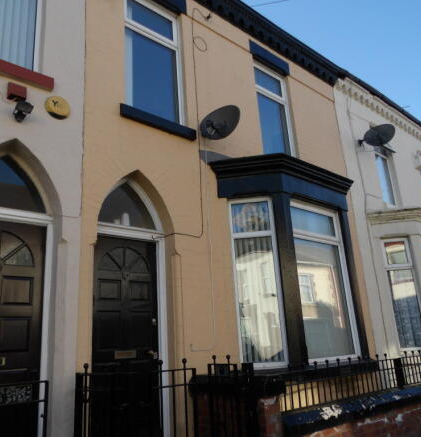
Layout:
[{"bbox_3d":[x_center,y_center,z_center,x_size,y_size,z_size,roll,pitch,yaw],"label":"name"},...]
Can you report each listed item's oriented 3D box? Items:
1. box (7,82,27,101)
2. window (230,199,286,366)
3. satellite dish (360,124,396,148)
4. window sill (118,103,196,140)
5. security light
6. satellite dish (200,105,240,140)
[{"bbox_3d":[-1.824,-1.174,3.790,0.165,0.110,0.100,10,-21,-40],"label":"box"},{"bbox_3d":[0.578,0.772,5.070,0.580,2.100,0.100,-3,-16,-3],"label":"window"},{"bbox_3d":[3.539,-1.746,8.428,0.580,0.510,0.320,-13,-19,30],"label":"satellite dish"},{"bbox_3d":[-0.640,-1.134,4.962,1.105,0.155,0.140,10,-21,-40],"label":"window sill"},{"bbox_3d":[-1.716,-0.966,3.712,0.160,0.200,0.160,10,-21,-40],"label":"security light"},{"bbox_3d":[0.106,-1.221,5.073,0.570,0.500,0.320,-12,-18,28],"label":"satellite dish"}]

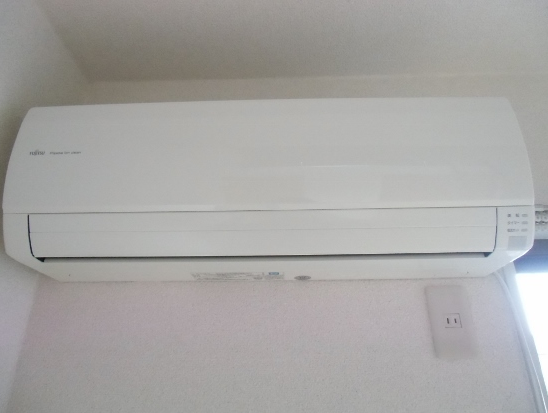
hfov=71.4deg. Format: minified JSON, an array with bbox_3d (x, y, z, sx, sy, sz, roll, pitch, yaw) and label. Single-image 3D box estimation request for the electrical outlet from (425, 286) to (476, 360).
[{"bbox_3d":[0.305,0.195,0.650,0.071,0.122,0.010,-1,-24,1],"label":"electrical outlet"}]

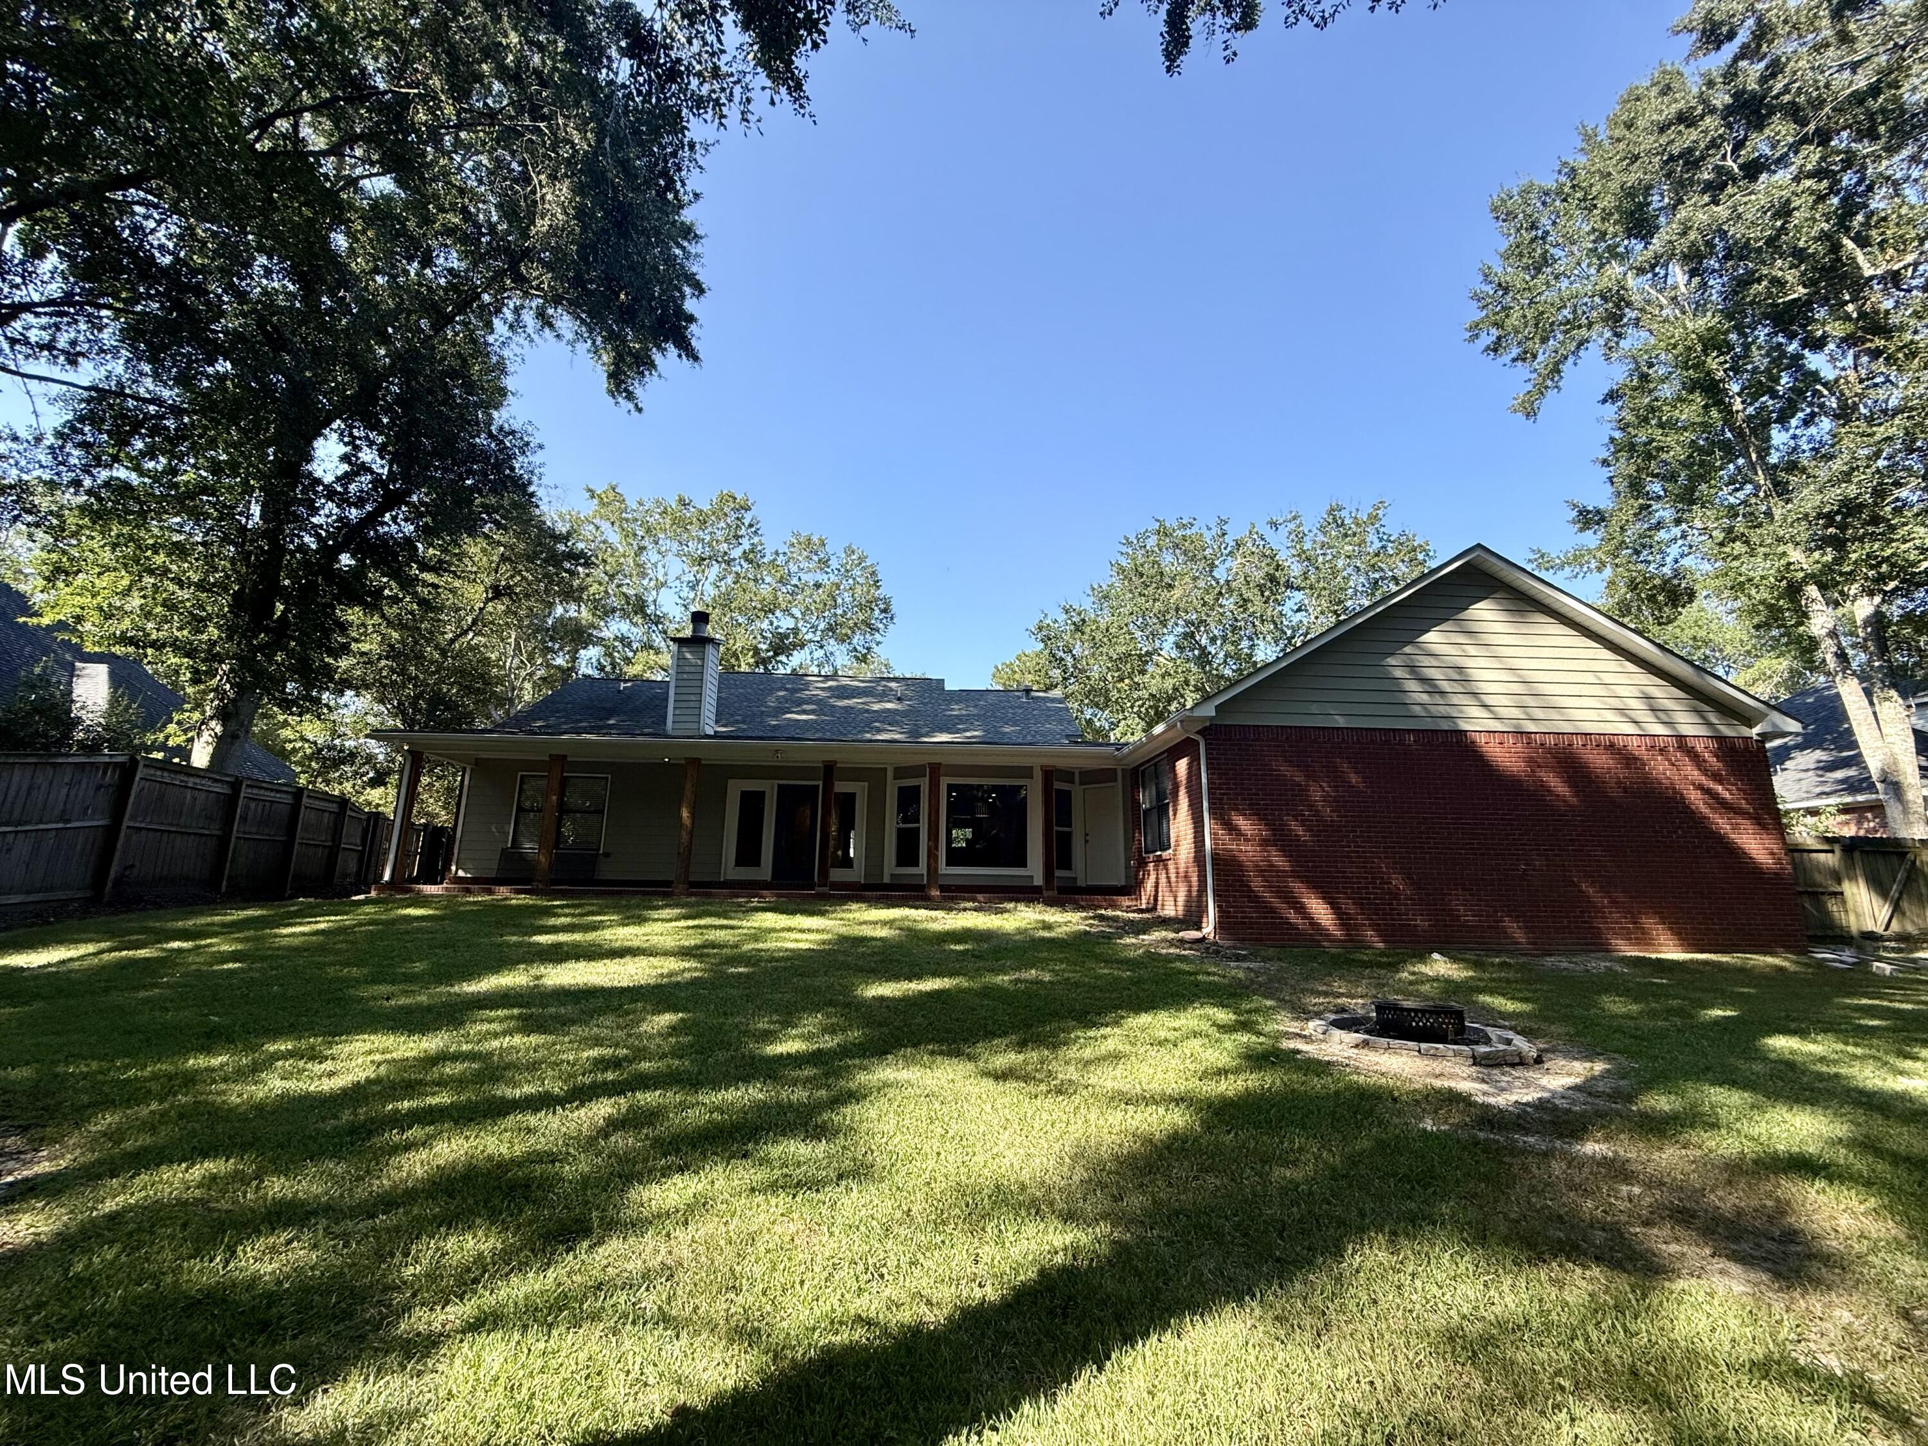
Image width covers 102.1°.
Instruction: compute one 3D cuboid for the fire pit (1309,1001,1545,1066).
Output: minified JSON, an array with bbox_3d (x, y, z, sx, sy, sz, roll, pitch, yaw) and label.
[{"bbox_3d":[3.599,2.403,6.203,1.571,0.276,1.571,-6,-14,28],"label":"fire pit"}]

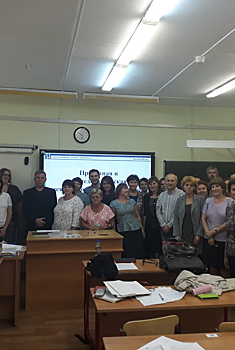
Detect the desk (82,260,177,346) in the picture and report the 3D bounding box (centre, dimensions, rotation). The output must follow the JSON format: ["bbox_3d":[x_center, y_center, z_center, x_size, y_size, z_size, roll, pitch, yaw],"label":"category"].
[{"bbox_3d":[0.260,1.343,3.931,1.210,0.750,0.520,1,-2,-12],"label":"desk"}]

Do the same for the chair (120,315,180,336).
[{"bbox_3d":[0.137,1.278,2.432,0.420,0.790,0.470,1,-2,-21],"label":"chair"}]

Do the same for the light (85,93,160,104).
[{"bbox_3d":[0.074,-1.268,6.064,1.250,0.100,0.150,1,-2,-12],"label":"light"}]

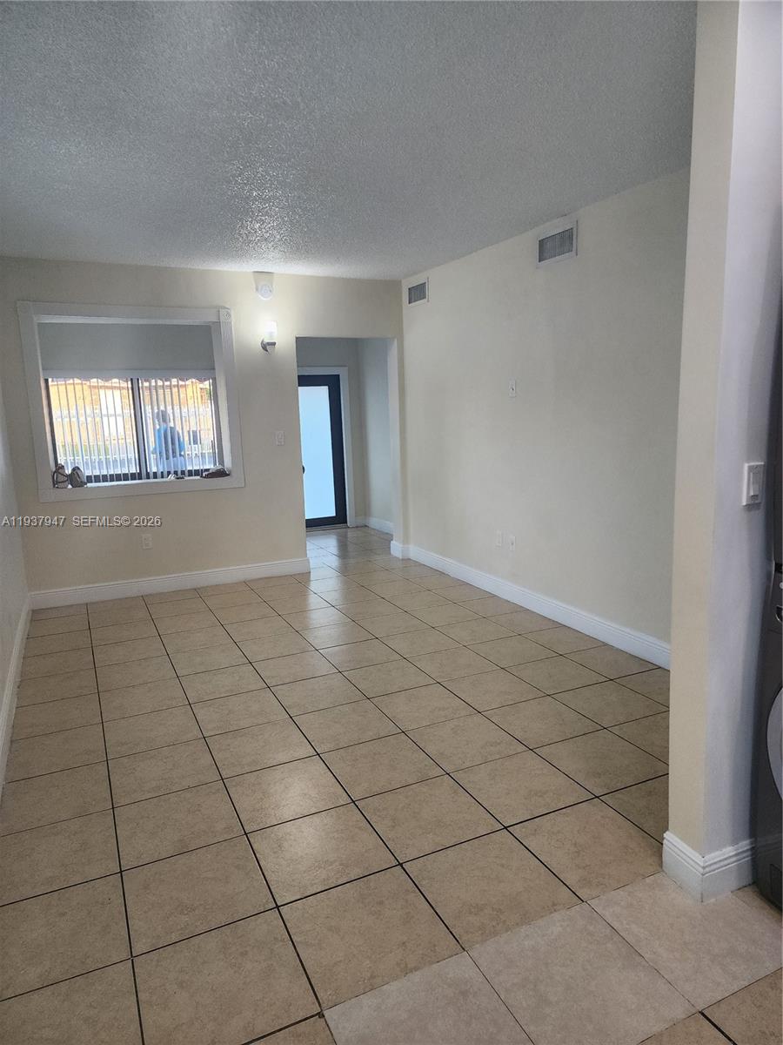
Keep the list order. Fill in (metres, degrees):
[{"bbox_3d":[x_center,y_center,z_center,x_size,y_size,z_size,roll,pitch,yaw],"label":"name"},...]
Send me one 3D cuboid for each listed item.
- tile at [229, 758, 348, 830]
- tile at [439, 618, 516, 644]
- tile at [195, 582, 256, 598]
[{"bbox_3d":[-0.416,1.053,2.719,0.406,0.010,0.406,-7,11,-24],"label":"tile"},{"bbox_3d":[0.569,0.736,4.662,0.420,0.010,0.420,-7,11,-24],"label":"tile"},{"bbox_3d":[-1.390,0.555,5.713,0.403,0.010,0.298,-7,11,-24],"label":"tile"}]

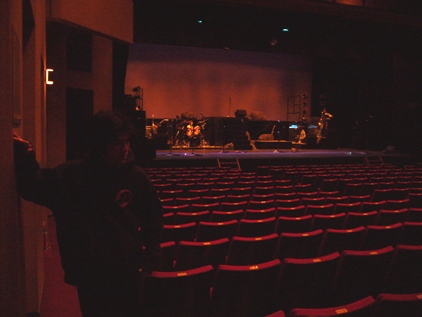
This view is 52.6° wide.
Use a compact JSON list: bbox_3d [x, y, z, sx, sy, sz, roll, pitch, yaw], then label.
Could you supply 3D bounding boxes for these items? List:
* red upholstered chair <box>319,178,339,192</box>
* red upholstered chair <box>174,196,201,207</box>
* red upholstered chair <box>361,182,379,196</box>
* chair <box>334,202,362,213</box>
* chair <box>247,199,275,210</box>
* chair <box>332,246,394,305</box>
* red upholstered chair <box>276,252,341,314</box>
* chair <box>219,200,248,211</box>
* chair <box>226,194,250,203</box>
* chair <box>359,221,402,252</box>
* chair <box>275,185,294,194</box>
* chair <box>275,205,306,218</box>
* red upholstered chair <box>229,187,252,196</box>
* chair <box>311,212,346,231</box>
[{"bbox_3d":[3.133,0.974,11.760,0.540,0.860,0.600,-1,4,-21],"label":"red upholstered chair"},{"bbox_3d":[-0.516,1.156,8.275,0.540,0.860,0.600,-1,4,-21],"label":"red upholstered chair"},{"bbox_3d":[3.902,1.049,10.857,0.530,0.900,0.580,-1,5,-21],"label":"red upholstered chair"},{"bbox_3d":[2.172,1.159,7.149,0.530,0.880,0.570,-1,4,-21],"label":"chair"},{"bbox_3d":[0.830,1.173,7.707,0.530,0.880,0.570,-1,4,-21],"label":"chair"},{"bbox_3d":[1.205,1.155,3.642,0.530,0.880,0.570,-1,4,-21],"label":"chair"},{"bbox_3d":[0.680,1.168,3.406,0.530,0.900,0.580,-1,5,-21],"label":"red upholstered chair"},{"bbox_3d":[0.320,1.180,7.432,0.530,0.900,0.580,-1,5,-21],"label":"chair"},{"bbox_3d":[0.463,1.139,8.652,0.540,0.860,0.600,-1,4,-21],"label":"chair"},{"bbox_3d":[1.851,1.158,4.922,0.530,0.880,0.570,-1,4,-21],"label":"chair"},{"bbox_3d":[1.620,1.056,10.136,0.540,0.860,0.600,-1,4,-21],"label":"chair"},{"bbox_3d":[1.151,1.161,6.811,0.540,0.860,0.600,-1,4,-21],"label":"chair"},{"bbox_3d":[0.587,1.086,9.607,0.530,0.900,0.580,-1,5,-21],"label":"red upholstered chair"},{"bbox_3d":[1.495,1.154,5.889,0.540,0.860,0.600,-1,4,-21],"label":"chair"}]

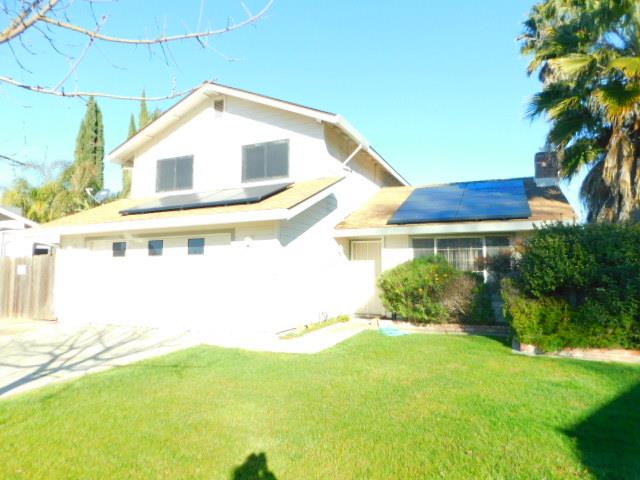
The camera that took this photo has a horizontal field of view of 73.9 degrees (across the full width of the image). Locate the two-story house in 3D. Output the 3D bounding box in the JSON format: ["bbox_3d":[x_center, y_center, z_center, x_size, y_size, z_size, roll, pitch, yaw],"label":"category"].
[{"bbox_3d":[0.787,-1.045,14.800,13.340,7.070,12.530,-2,-6,23],"label":"two-story house"}]

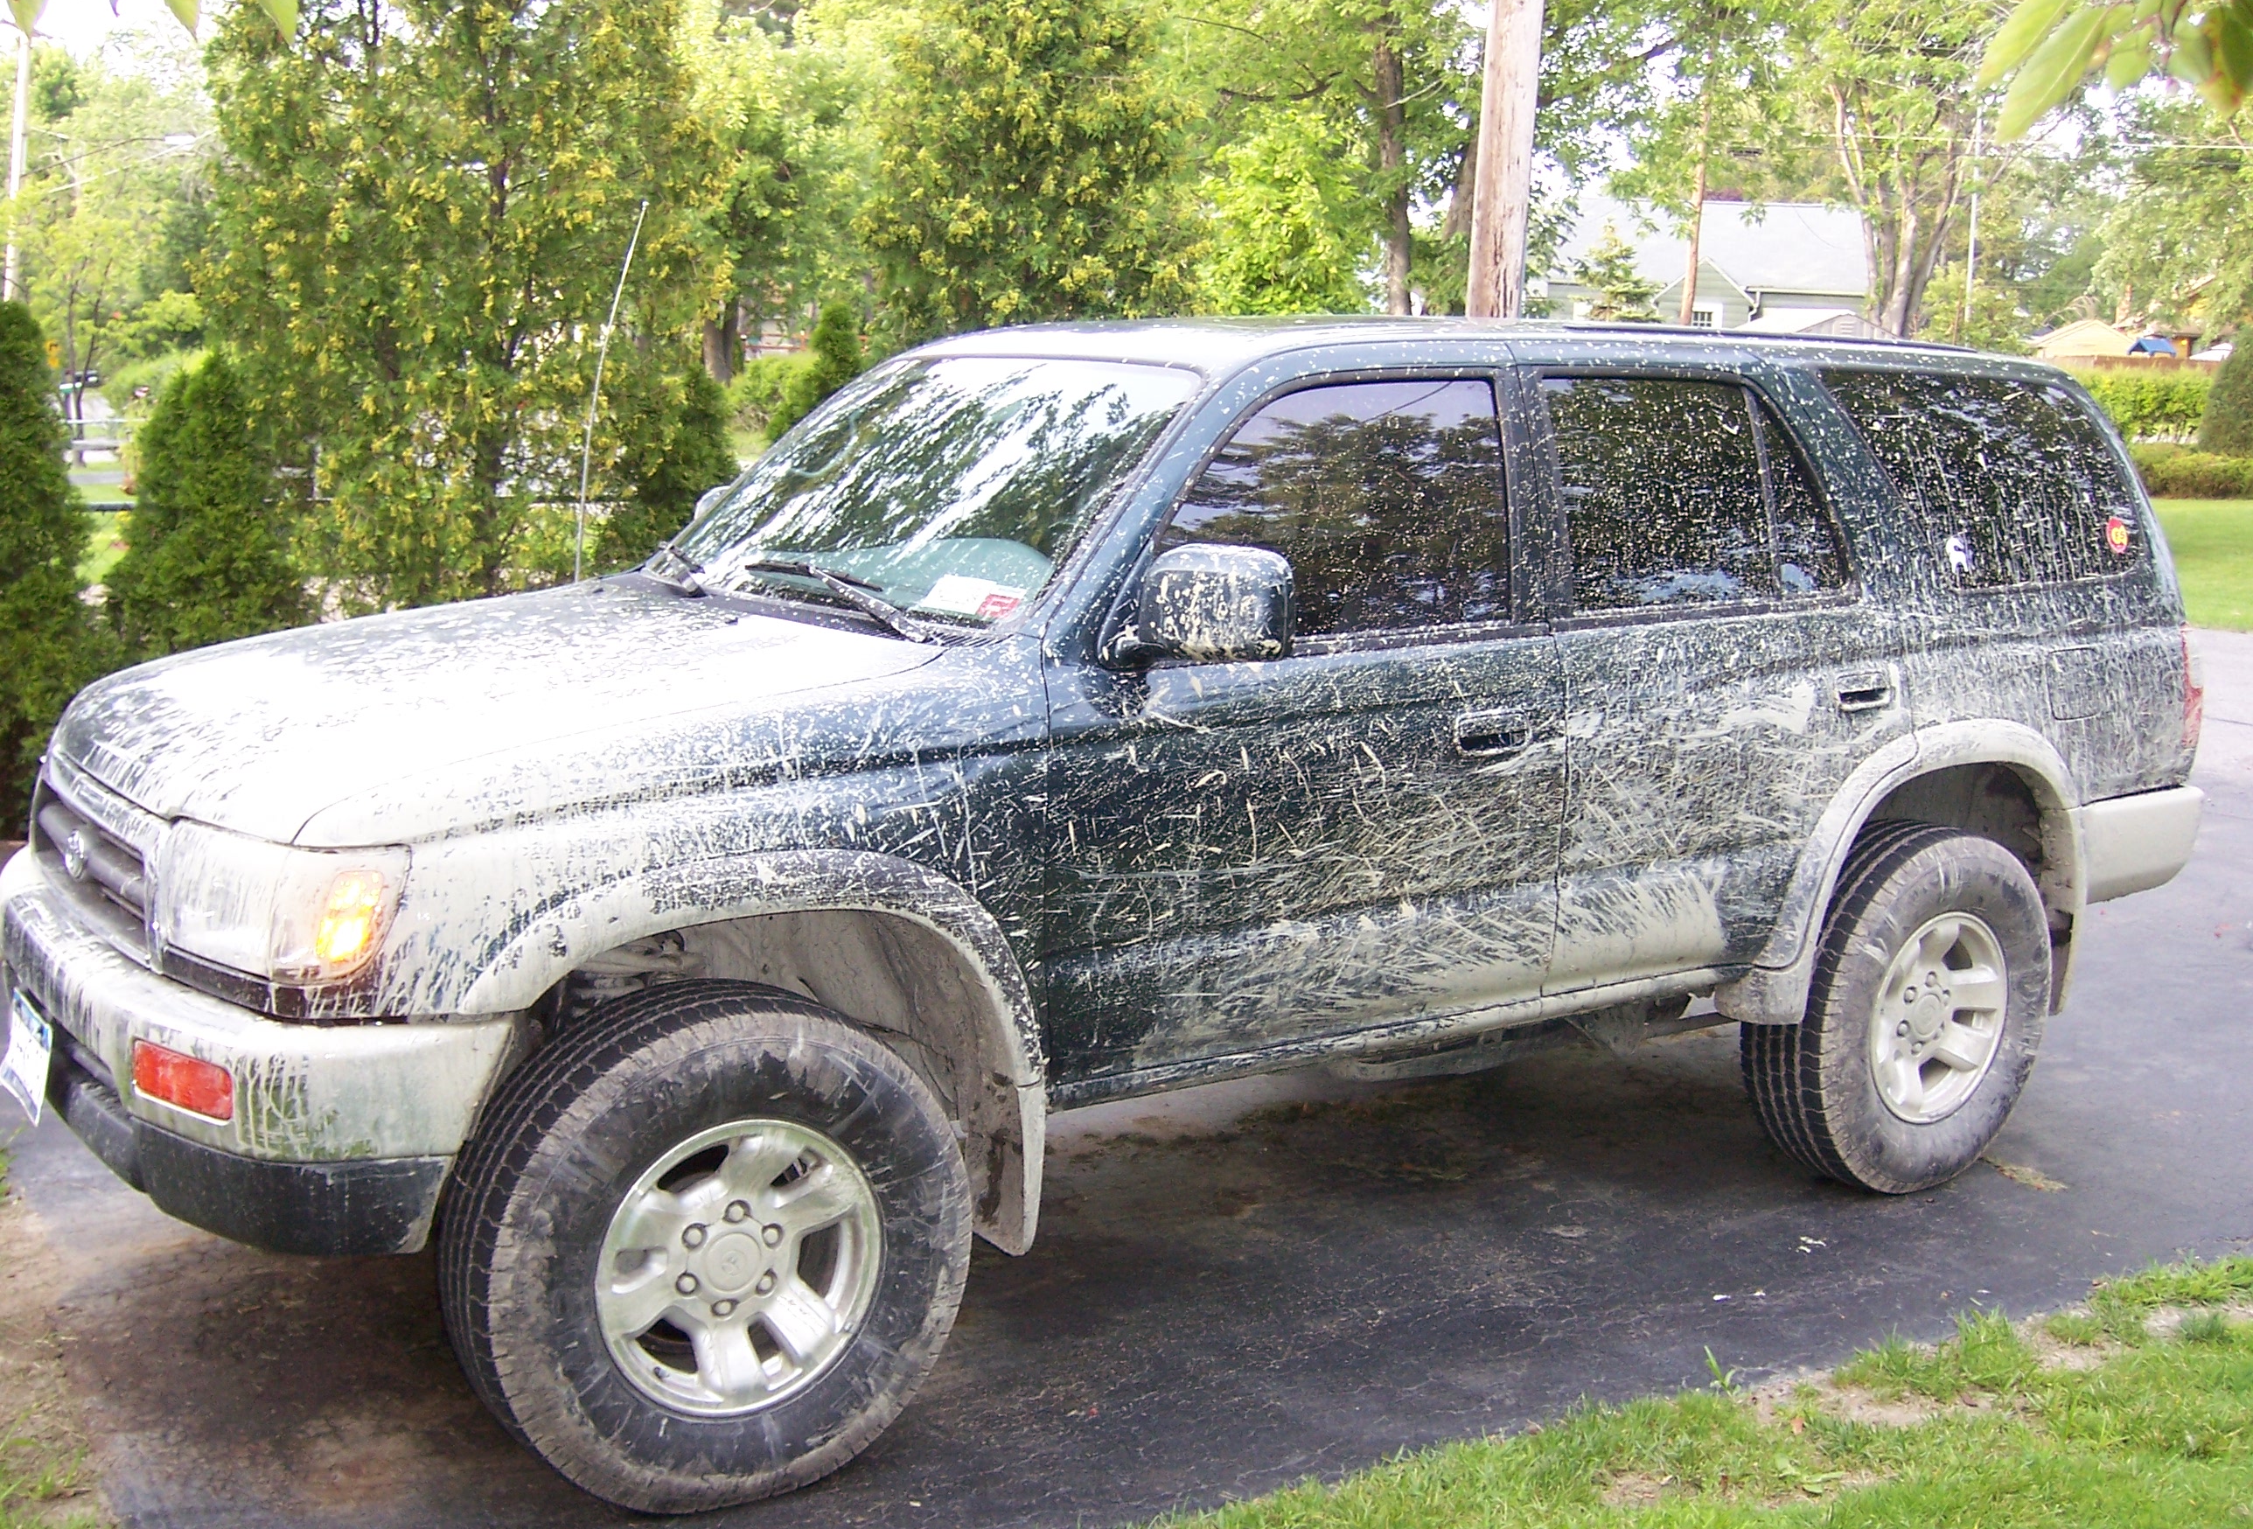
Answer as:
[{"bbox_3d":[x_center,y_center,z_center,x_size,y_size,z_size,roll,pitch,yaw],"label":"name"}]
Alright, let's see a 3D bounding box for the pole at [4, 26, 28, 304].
[{"bbox_3d":[-25.750,-12.280,54.185,0.280,9.710,0.280,8,10,-1],"label":"pole"}]

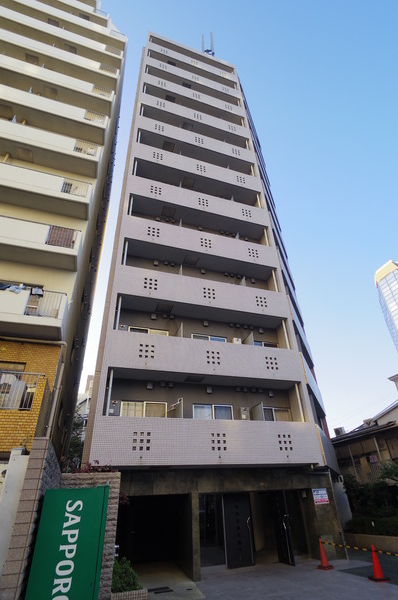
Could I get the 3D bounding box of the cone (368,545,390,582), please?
[{"bbox_3d":[4.748,7.023,7.921,0.380,0.700,0.380,21,-39,-33],"label":"cone"}]

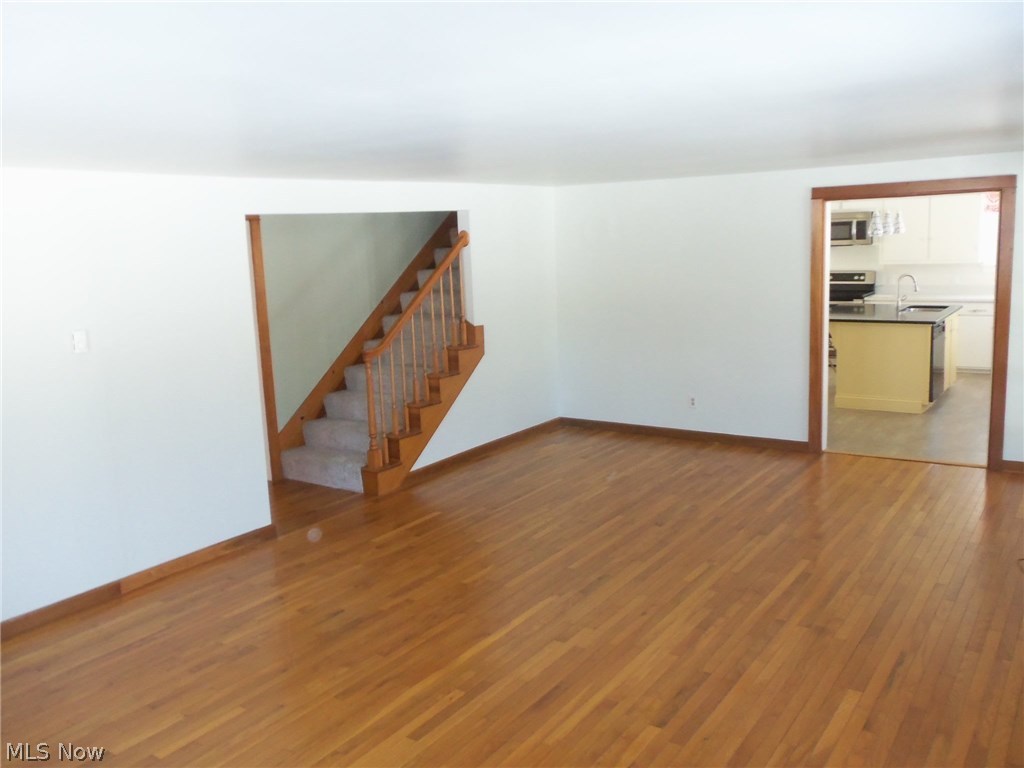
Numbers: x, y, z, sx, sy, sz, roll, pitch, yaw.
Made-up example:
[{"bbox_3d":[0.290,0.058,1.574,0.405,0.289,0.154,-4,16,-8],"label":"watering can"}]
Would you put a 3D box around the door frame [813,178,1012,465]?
[{"bbox_3d":[3.040,-0.457,6.403,1.413,2.148,0.143,5,12,36],"label":"door frame"}]

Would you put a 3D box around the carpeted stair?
[{"bbox_3d":[-0.744,-0.527,7.454,0.974,2.259,2.806,5,12,36],"label":"carpeted stair"}]

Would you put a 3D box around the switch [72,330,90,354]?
[{"bbox_3d":[-2.263,-0.219,4.358,0.015,0.116,0.075,5,12,36],"label":"switch"}]

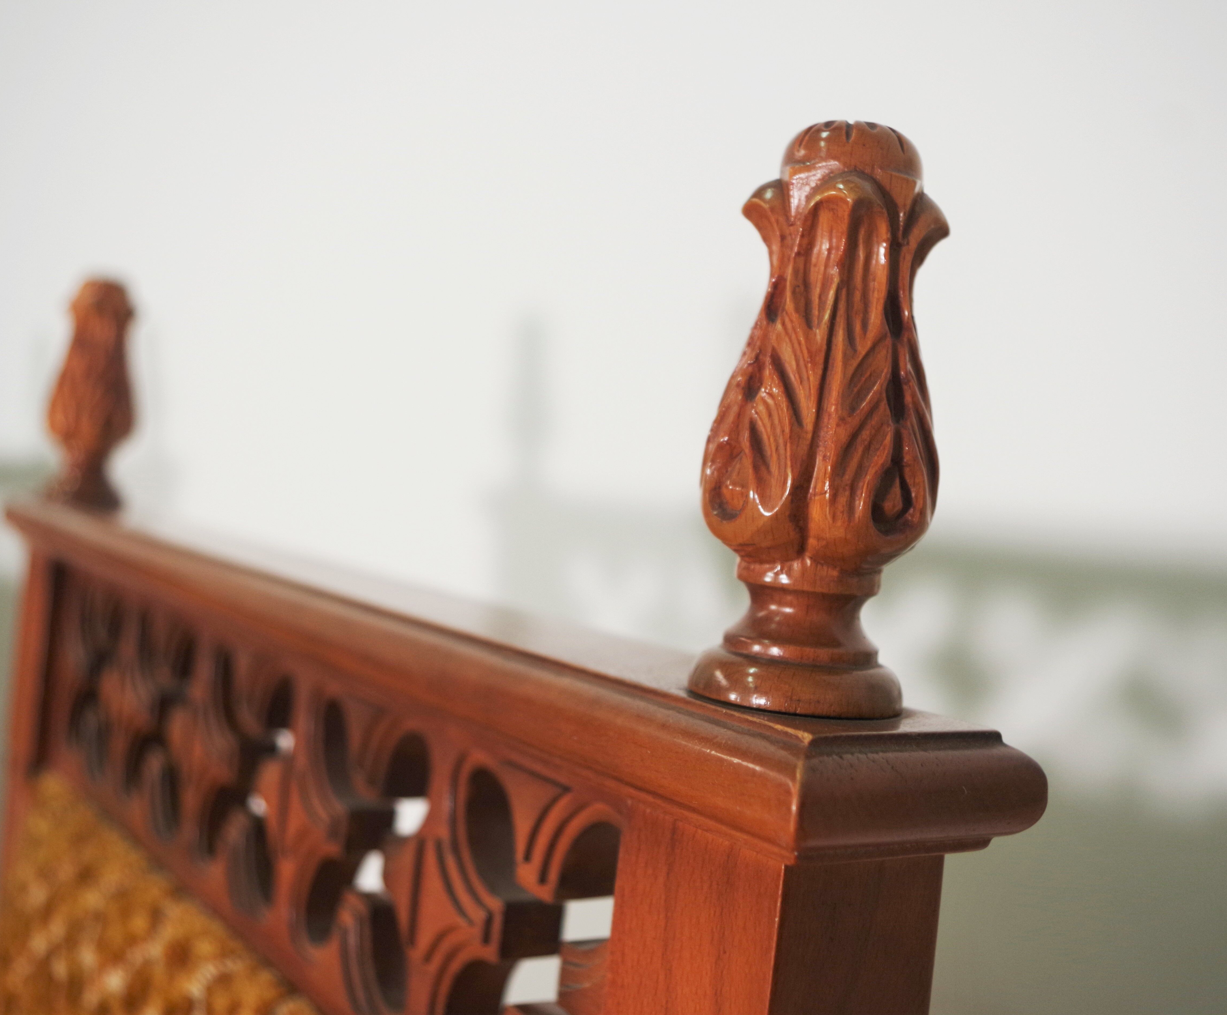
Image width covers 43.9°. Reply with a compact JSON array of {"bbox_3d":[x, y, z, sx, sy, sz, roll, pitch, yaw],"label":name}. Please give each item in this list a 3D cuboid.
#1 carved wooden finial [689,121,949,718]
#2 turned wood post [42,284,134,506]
[{"bbox_3d":[0.036,-0.016,0.264,0.040,0.101,0.040,5,1,0],"label":"carved wooden finial"},{"bbox_3d":[-0.236,-0.051,0.689,0.040,0.101,0.040,5,2,-33],"label":"turned wood post"}]

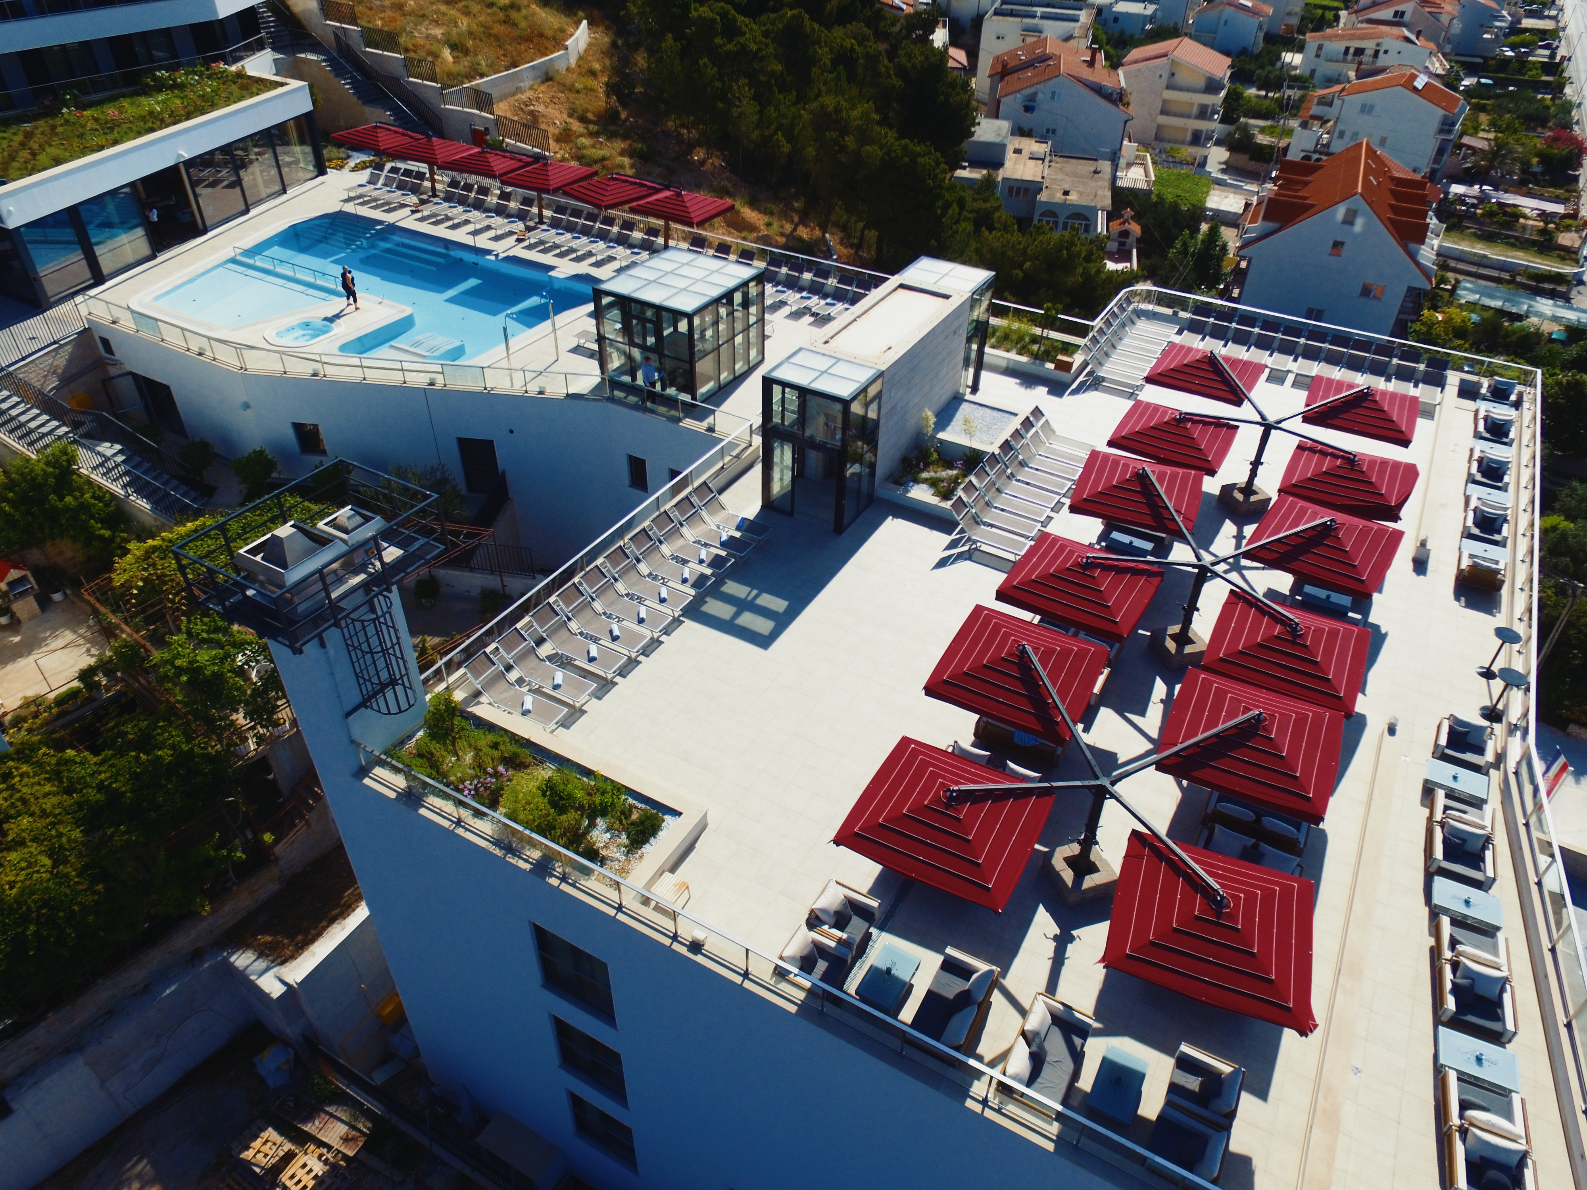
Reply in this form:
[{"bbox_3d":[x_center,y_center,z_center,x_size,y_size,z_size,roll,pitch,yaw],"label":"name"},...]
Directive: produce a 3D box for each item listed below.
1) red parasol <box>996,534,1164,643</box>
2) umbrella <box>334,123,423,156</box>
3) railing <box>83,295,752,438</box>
[{"bbox_3d":[6.739,-0.442,21.287,3.000,0.700,3.050,21,41,21],"label":"red parasol"},{"bbox_3d":[-20.813,-23.127,46.118,3.500,0.850,3.300,24,42,24],"label":"umbrella"},{"bbox_3d":[-13.446,-7.568,30.516,25.254,0.900,2.713,12,38,11],"label":"railing"}]

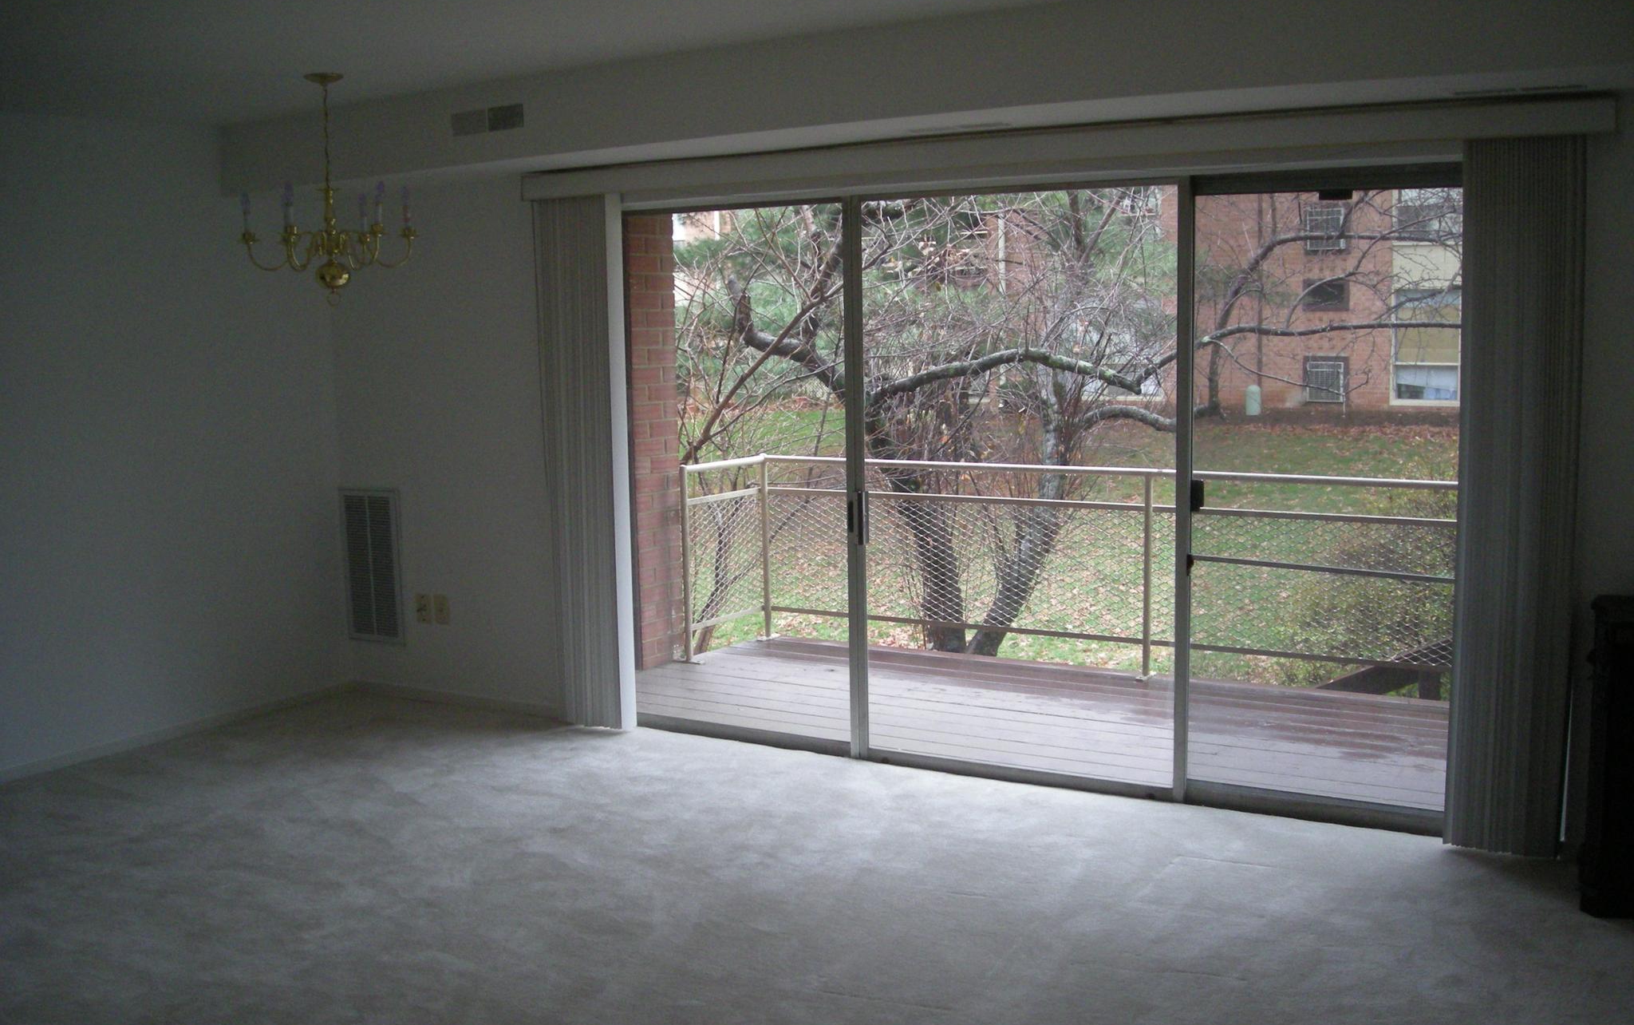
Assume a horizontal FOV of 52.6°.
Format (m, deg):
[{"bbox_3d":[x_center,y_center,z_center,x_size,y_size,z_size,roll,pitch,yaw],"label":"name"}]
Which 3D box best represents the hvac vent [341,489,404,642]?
[{"bbox_3d":[-1.922,0.227,7.136,0.345,0.660,0.025,3,8,31],"label":"hvac vent"}]

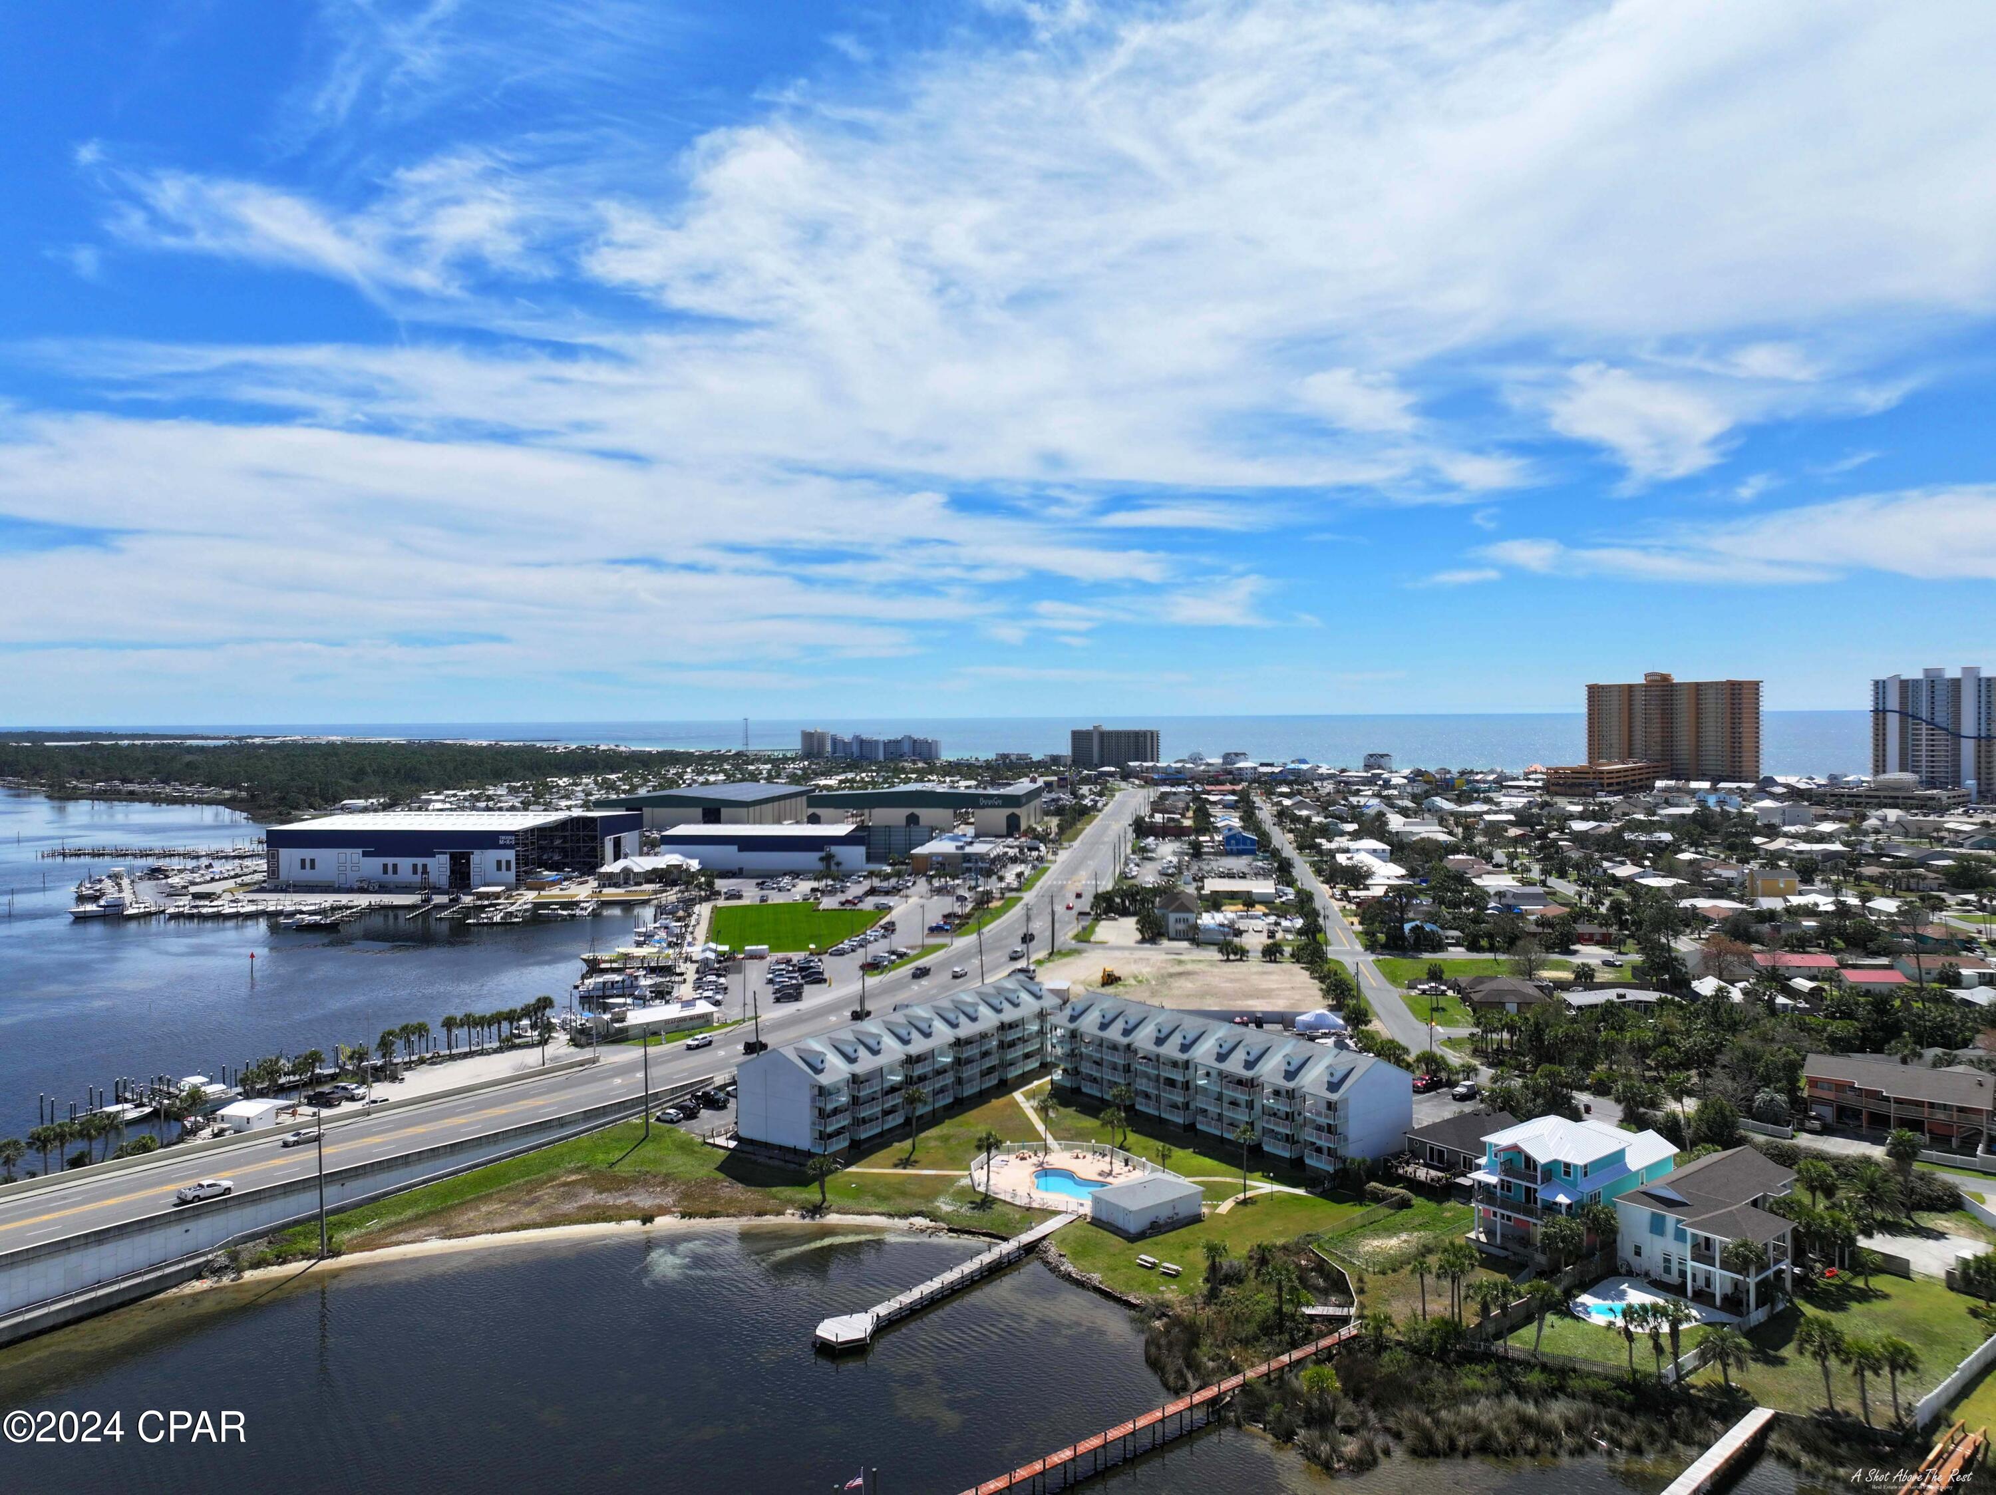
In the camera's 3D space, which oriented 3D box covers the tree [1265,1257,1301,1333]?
[{"bbox_3d":[25.370,49.021,123.679,3.100,6.829,3.100,0,1,0],"label":"tree"}]

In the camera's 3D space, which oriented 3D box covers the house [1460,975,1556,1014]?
[{"bbox_3d":[94.460,45.282,256.253,13.800,5.600,17.000,0,1,11],"label":"house"}]

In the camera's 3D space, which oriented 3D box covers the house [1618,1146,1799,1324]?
[{"bbox_3d":[71.200,45.980,134.150,22.340,8.540,14.100,-2,2,-38],"label":"house"}]

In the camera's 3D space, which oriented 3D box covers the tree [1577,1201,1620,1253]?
[{"bbox_3d":[61.727,50.386,142.182,4.171,6.954,4.171,-1,1,0],"label":"tree"}]

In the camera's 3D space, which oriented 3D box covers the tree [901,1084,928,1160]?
[{"bbox_3d":[-11.006,49.266,182.553,3.398,8.494,3.398,-1,1,0],"label":"tree"}]

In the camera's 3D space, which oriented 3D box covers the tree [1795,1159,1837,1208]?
[{"bbox_3d":[86.330,46.400,146.030,4.470,5.630,4.470,-1,1,0],"label":"tree"}]

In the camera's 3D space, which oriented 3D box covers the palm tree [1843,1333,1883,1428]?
[{"bbox_3d":[65.640,48.020,104.720,2.980,6.820,2.980,-1,1,0],"label":"palm tree"}]

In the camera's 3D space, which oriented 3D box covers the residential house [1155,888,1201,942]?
[{"bbox_3d":[44.563,41.001,339.733,10.300,11.000,12.000,0,1,10],"label":"residential house"}]

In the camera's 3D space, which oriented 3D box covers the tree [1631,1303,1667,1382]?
[{"bbox_3d":[54.316,49.242,114.398,2.800,6.387,2.800,0,1,0],"label":"tree"}]

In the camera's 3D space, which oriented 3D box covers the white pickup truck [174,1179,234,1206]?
[{"bbox_3d":[-91.857,51.413,160.536,1.950,1.800,5.500,1,0,36],"label":"white pickup truck"}]

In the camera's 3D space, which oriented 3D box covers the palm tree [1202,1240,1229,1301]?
[{"bbox_3d":[20.404,49.247,130.268,2.500,5.929,2.500,0,1,0],"label":"palm tree"}]

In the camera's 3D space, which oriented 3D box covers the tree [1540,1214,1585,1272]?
[{"bbox_3d":[56.660,50.442,138.807,4.385,7.106,4.385,-1,1,0],"label":"tree"}]

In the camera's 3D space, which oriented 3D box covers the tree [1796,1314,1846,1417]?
[{"bbox_3d":[64.000,47.750,106.960,3.980,7.290,3.980,-1,1,0],"label":"tree"}]

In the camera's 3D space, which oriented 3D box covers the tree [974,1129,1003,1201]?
[{"bbox_3d":[-1.247,49.864,165.027,3.351,8.004,3.351,-1,1,0],"label":"tree"}]

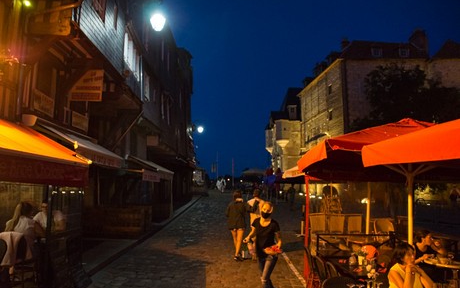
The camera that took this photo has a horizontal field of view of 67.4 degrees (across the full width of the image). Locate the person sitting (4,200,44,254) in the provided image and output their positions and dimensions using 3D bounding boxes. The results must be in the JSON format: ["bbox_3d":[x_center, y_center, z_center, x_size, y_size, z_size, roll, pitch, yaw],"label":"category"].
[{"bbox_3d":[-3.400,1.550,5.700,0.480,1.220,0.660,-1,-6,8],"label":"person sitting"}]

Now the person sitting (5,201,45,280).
[{"bbox_3d":[-3.400,1.560,5.700,0.480,1.240,0.680,-1,-6,8],"label":"person sitting"}]

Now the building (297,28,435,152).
[{"bbox_3d":[13.600,-2.400,37.300,8.800,15.800,14.500,0,-6,-3],"label":"building"}]

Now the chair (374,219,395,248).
[{"bbox_3d":[3.840,2.260,8.600,0.510,0.870,0.540,1,-6,-10],"label":"chair"}]

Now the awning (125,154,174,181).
[{"bbox_3d":[-3.520,1.060,15.500,1.350,0.850,3.300,0,-6,0],"label":"awning"}]

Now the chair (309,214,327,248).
[{"bbox_3d":[2.190,2.200,8.500,0.470,0.920,0.550,0,-6,0],"label":"chair"}]

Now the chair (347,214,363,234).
[{"bbox_3d":[3.100,2.220,8.550,0.470,0.920,0.550,0,-6,0],"label":"chair"}]

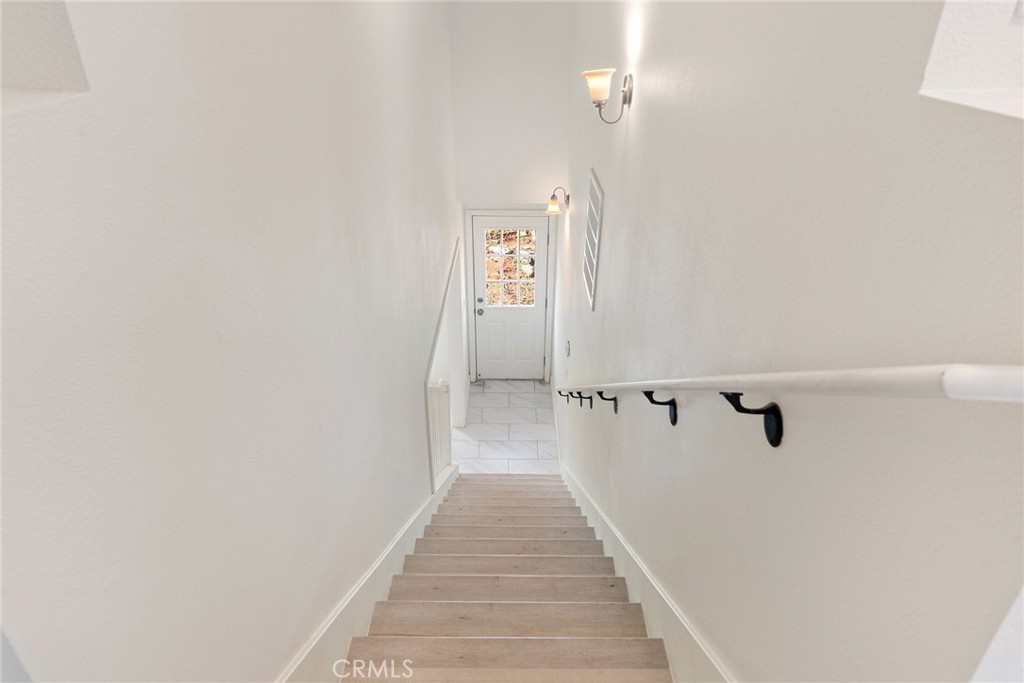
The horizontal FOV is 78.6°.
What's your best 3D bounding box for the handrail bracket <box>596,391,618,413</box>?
[{"bbox_3d":[0.441,0.284,2.916,0.098,0.115,0.060,0,29,0],"label":"handrail bracket"}]

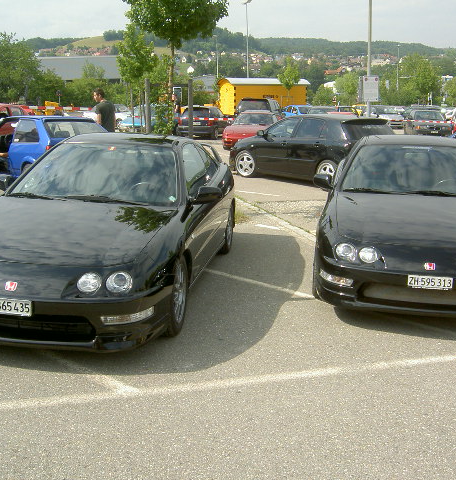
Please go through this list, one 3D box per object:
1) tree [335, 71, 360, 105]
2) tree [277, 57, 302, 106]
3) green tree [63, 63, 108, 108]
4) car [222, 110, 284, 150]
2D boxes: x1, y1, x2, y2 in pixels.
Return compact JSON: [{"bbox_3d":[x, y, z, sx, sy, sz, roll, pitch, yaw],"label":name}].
[{"bbox_3d":[13.055,-15.949,70.137,3.000,5.400,3.000,1,12,0],"label":"tree"},{"bbox_3d":[3.979,-9.588,41.000,1.600,4.700,1.600,0,13,0],"label":"tree"},{"bbox_3d":[-12.156,-12.800,54.000,3.700,5.000,3.700,0,13,0],"label":"green tree"},{"bbox_3d":[1.095,-4.064,23.261,1.680,1.360,4.100,4,12,13],"label":"car"}]

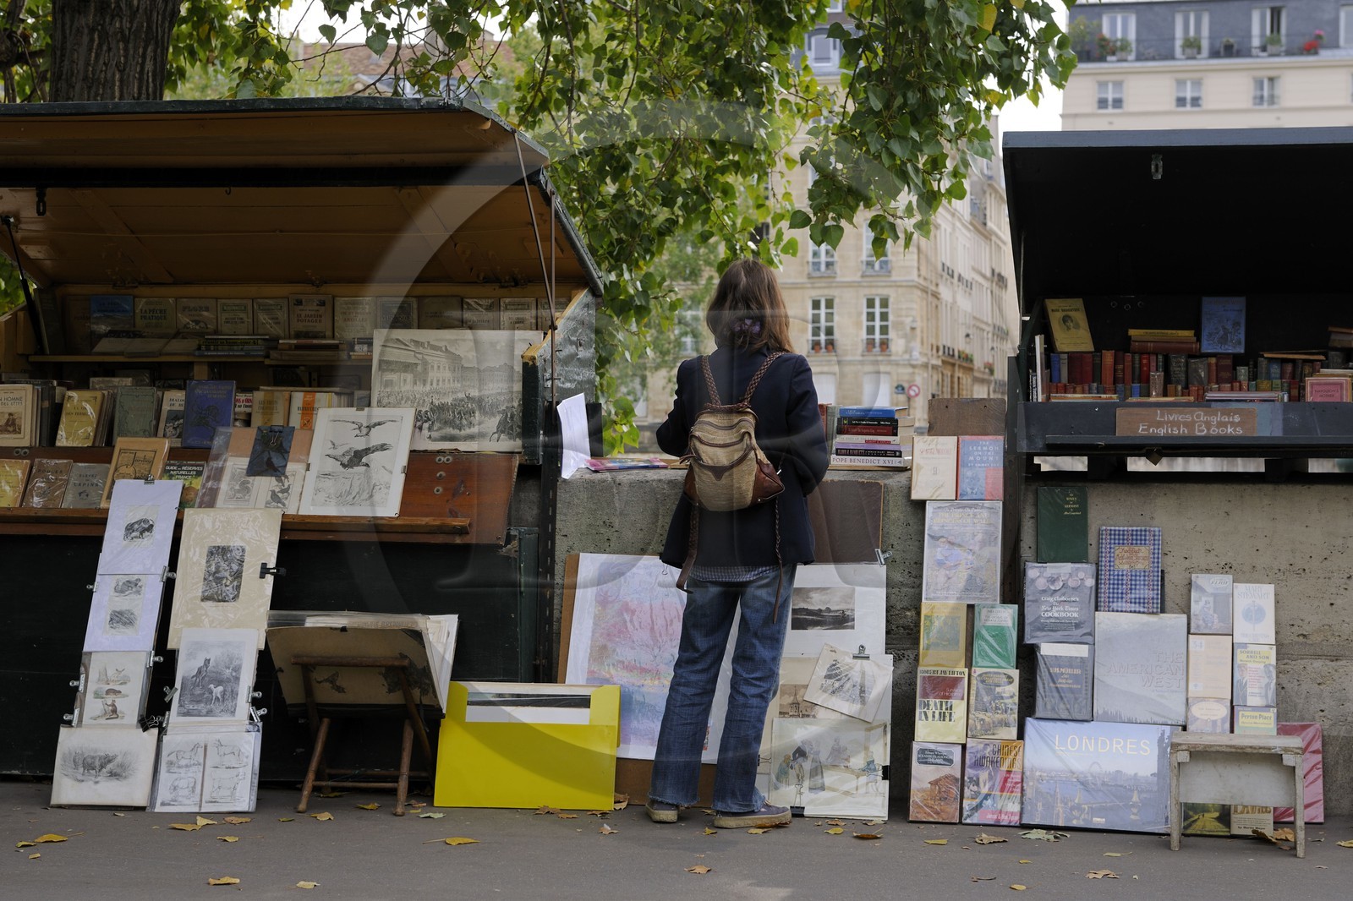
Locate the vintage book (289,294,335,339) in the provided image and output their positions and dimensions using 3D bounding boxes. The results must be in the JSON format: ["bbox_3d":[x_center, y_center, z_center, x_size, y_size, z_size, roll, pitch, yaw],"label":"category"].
[{"bbox_3d":[-1.259,-0.433,7.789,0.155,0.206,0.018,0,-6,9],"label":"vintage book"}]

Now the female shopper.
[{"bbox_3d":[0.182,0.276,6.680,0.520,1.680,0.480,0,1,11],"label":"female shopper"}]

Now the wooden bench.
[{"bbox_3d":[1.554,0.951,6.243,0.360,0.300,0.190,0,2,14],"label":"wooden bench"}]

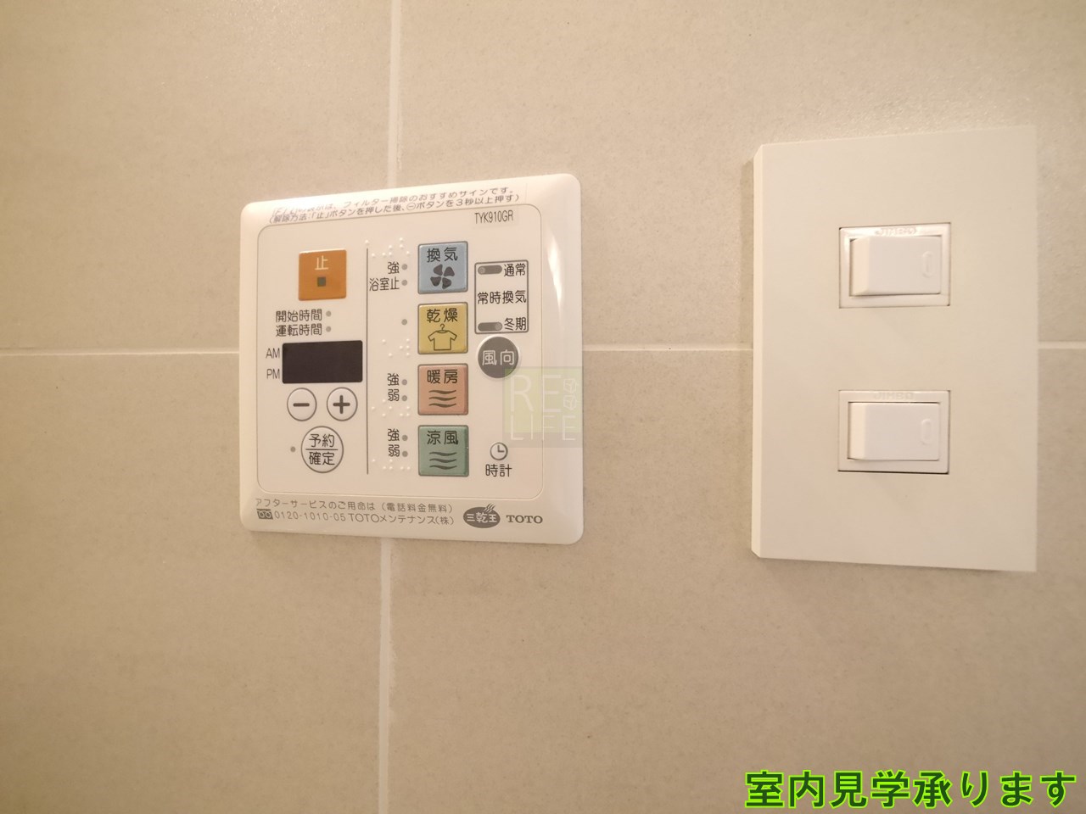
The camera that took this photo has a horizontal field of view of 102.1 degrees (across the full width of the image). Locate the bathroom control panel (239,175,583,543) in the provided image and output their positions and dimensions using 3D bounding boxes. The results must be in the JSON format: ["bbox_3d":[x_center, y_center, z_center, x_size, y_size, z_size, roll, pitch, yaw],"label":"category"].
[{"bbox_3d":[-0.048,-0.015,0.144,0.121,0.117,0.011,0,0,8],"label":"bathroom control panel"}]

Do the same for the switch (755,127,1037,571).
[{"bbox_3d":[0.098,-0.016,0.125,0.070,0.120,0.010,0,0,8],"label":"switch"}]

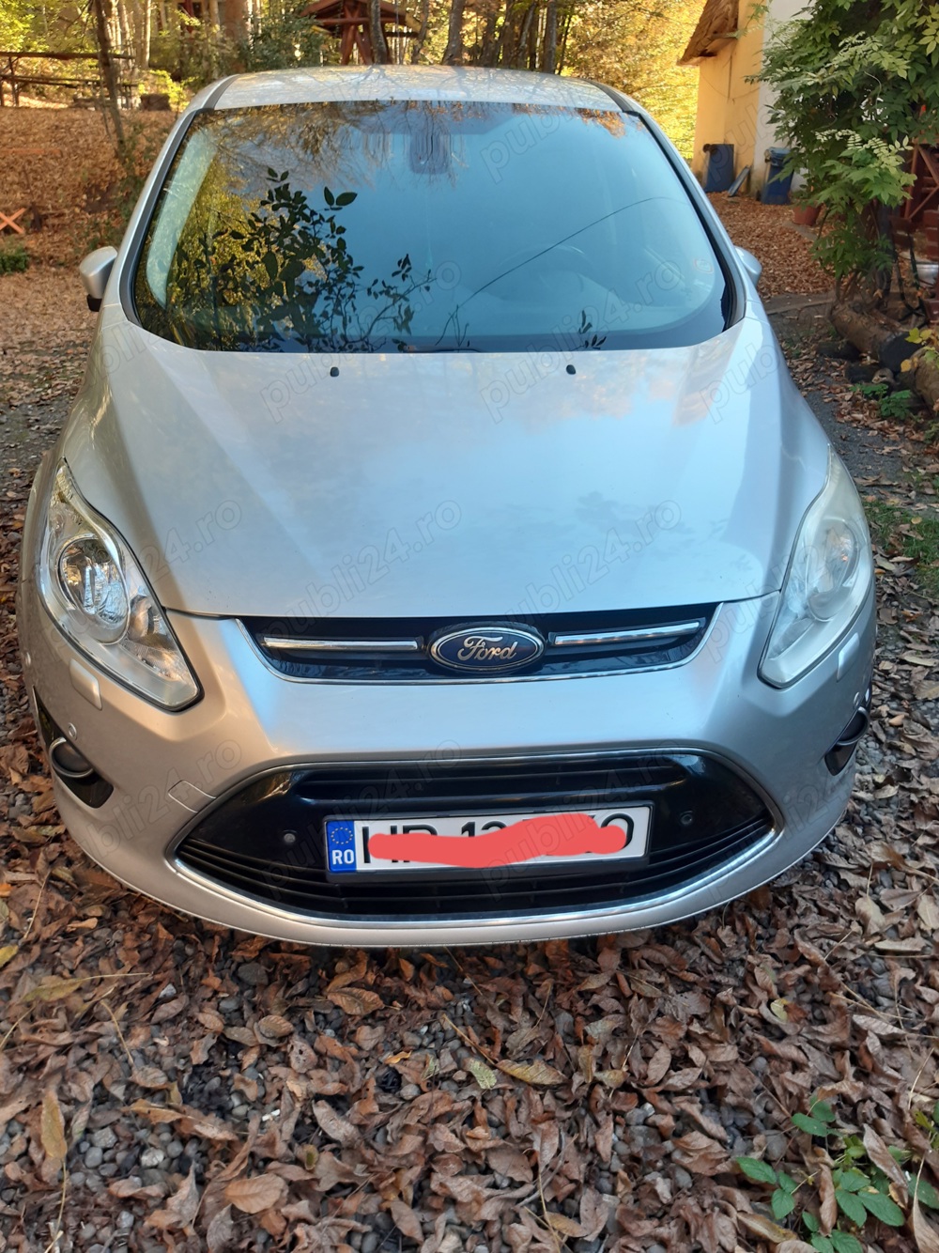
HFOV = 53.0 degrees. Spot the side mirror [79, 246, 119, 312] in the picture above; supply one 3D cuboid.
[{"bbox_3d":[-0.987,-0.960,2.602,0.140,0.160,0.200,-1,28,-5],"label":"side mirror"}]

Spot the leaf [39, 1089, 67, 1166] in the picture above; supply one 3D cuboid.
[{"bbox_3d":[-0.675,0.807,1.525,0.035,0.016,0.134,-13,30,-23],"label":"leaf"}]

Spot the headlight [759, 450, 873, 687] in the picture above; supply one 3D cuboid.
[{"bbox_3d":[0.622,-0.130,1.735,0.350,0.260,0.540,-2,27,-5],"label":"headlight"}]

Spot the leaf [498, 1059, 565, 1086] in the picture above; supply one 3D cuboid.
[{"bbox_3d":[0.106,0.759,1.609,0.112,0.022,0.047,15,31,24],"label":"leaf"}]

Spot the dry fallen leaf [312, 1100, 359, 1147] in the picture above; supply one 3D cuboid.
[{"bbox_3d":[-0.220,0.798,1.513,0.100,0.025,0.037,22,35,34],"label":"dry fallen leaf"}]

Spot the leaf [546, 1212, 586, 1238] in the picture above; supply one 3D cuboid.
[{"bbox_3d":[0.143,0.881,1.383,0.062,0.012,0.022,16,31,27],"label":"leaf"}]

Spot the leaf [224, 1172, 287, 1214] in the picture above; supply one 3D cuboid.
[{"bbox_3d":[-0.321,0.860,1.423,0.091,0.016,0.051,-6,28,-12],"label":"leaf"}]

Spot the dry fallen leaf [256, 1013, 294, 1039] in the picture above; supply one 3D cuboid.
[{"bbox_3d":[-0.347,0.720,1.693,0.067,0.013,0.042,6,28,12],"label":"dry fallen leaf"}]

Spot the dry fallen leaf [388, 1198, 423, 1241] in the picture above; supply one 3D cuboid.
[{"bbox_3d":[-0.092,0.878,1.389,0.077,0.015,0.028,23,35,37],"label":"dry fallen leaf"}]

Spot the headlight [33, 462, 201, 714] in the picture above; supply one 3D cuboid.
[{"bbox_3d":[-0.613,-0.091,1.634,0.350,0.260,0.540,-2,27,-5],"label":"headlight"}]

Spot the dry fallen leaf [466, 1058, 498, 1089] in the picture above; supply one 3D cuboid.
[{"bbox_3d":[0.021,0.760,1.603,0.033,0.018,0.068,-15,32,-28],"label":"dry fallen leaf"}]

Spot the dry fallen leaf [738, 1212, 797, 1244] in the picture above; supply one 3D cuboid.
[{"bbox_3d":[0.437,0.885,1.384,0.092,0.022,0.032,15,31,25],"label":"dry fallen leaf"}]

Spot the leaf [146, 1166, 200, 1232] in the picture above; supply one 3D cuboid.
[{"bbox_3d":[-0.421,0.855,1.400,0.062,0.040,0.092,13,30,21],"label":"leaf"}]

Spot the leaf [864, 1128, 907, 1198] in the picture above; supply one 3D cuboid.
[{"bbox_3d":[0.644,0.830,1.462,0.037,0.030,0.113,-6,29,-13],"label":"leaf"}]

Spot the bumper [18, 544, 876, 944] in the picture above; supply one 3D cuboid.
[{"bbox_3d":[0.012,0.177,1.714,1.740,0.560,0.570,-2,27,-5],"label":"bumper"}]

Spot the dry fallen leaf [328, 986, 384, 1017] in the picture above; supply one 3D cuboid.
[{"bbox_3d":[-0.210,0.694,1.742,0.106,0.017,0.053,8,28,14],"label":"dry fallen leaf"}]

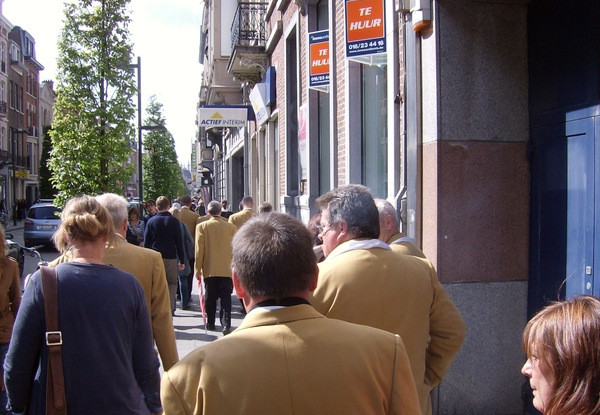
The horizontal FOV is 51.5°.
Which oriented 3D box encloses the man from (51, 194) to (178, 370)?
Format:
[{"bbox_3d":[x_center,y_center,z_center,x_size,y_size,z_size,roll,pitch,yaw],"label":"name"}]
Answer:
[{"bbox_3d":[-0.903,0.830,3.014,0.600,1.790,0.400,-1,1,-10],"label":"man"}]

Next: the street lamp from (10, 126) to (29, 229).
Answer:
[{"bbox_3d":[-18.488,-2.102,41.051,1.250,6.400,0.350,-1,1,-10],"label":"street lamp"}]

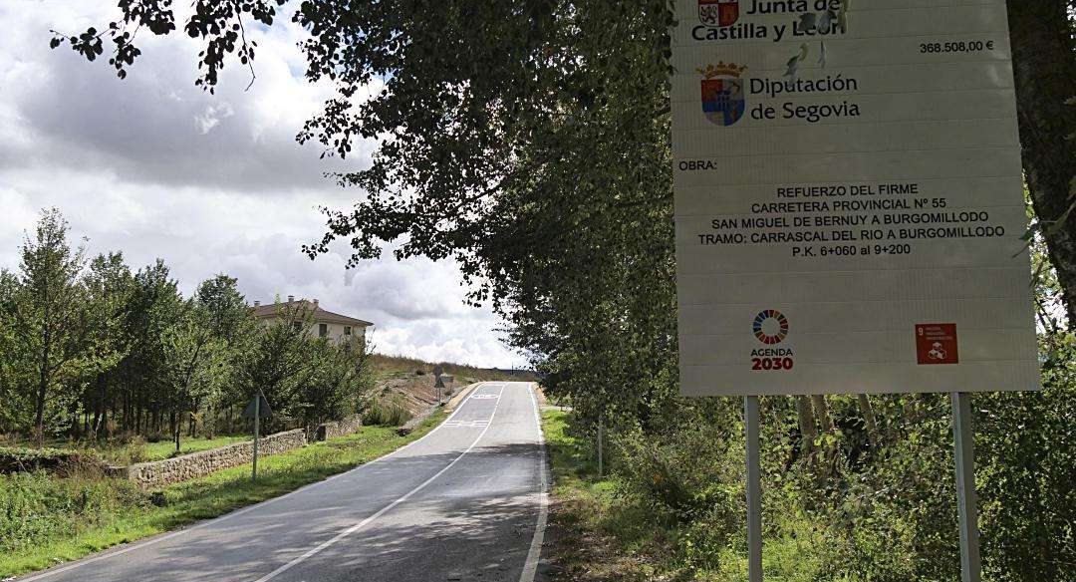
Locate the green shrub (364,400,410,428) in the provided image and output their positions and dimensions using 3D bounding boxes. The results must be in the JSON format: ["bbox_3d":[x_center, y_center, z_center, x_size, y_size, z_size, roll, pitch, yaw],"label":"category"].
[{"bbox_3d":[-7.804,6.362,45.000,2.400,1.380,2.000,-1,-8,0],"label":"green shrub"}]

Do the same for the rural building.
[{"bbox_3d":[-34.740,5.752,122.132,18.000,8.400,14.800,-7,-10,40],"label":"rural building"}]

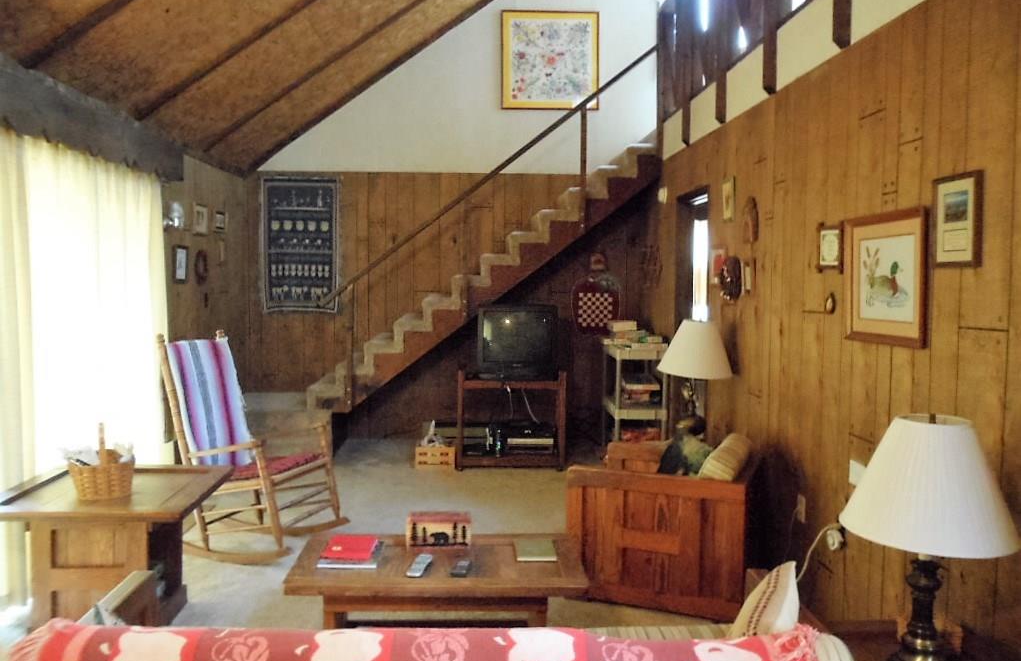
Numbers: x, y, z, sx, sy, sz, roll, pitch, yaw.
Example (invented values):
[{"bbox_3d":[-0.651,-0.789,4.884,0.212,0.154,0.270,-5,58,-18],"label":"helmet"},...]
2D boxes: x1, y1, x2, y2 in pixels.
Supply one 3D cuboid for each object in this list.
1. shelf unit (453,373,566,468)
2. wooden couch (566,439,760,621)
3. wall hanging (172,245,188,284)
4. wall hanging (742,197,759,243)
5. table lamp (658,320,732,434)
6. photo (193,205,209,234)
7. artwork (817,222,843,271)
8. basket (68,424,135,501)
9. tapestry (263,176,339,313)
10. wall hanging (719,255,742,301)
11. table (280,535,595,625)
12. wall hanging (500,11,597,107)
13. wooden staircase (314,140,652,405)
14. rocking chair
[{"bbox_3d":[0.002,0.697,6.404,0.850,0.770,0.430,0,4,-3],"label":"shelf unit"},{"bbox_3d":[0.733,0.873,3.769,0.780,0.660,0.690,1,3,21],"label":"wooden couch"},{"bbox_3d":[-2.305,-0.461,5.567,0.025,0.265,0.230,0,4,-3],"label":"wall hanging"},{"bbox_3d":[1.429,-0.658,4.742,0.030,0.256,0.174,0,3,-5],"label":"wall hanging"},{"bbox_3d":[1.077,0.272,4.625,0.430,0.675,0.430,0,3,-5],"label":"table lamp"},{"bbox_3d":[-2.324,-0.835,5.984,0.025,0.235,0.260,0,4,-3],"label":"photo"},{"bbox_3d":[1.514,-0.395,3.777,0.020,0.233,0.217,0,3,-5],"label":"artwork"},{"bbox_3d":[-1.746,0.545,3.400,0.280,0.298,0.230,-2,4,-27],"label":"basket"},{"bbox_3d":[-1.912,-0.780,7.271,0.685,1.231,0.020,0,3,-5],"label":"tapestry"},{"bbox_3d":[1.451,-0.353,5.285,0.070,0.310,0.310,0,4,-3],"label":"wall hanging"},{"bbox_3d":[-0.276,1.079,3.064,1.090,0.420,0.550,0,4,0],"label":"table"},{"bbox_3d":[0.370,-2.489,7.363,0.911,0.894,0.030,0,3,-5],"label":"wall hanging"},{"bbox_3d":[-0.227,-0.497,6.960,2.970,2.320,0.830,0,4,-3],"label":"wooden staircase"},{"bbox_3d":[-1.402,0.606,4.372,0.900,1.190,0.570,2,4,22],"label":"rocking chair"}]

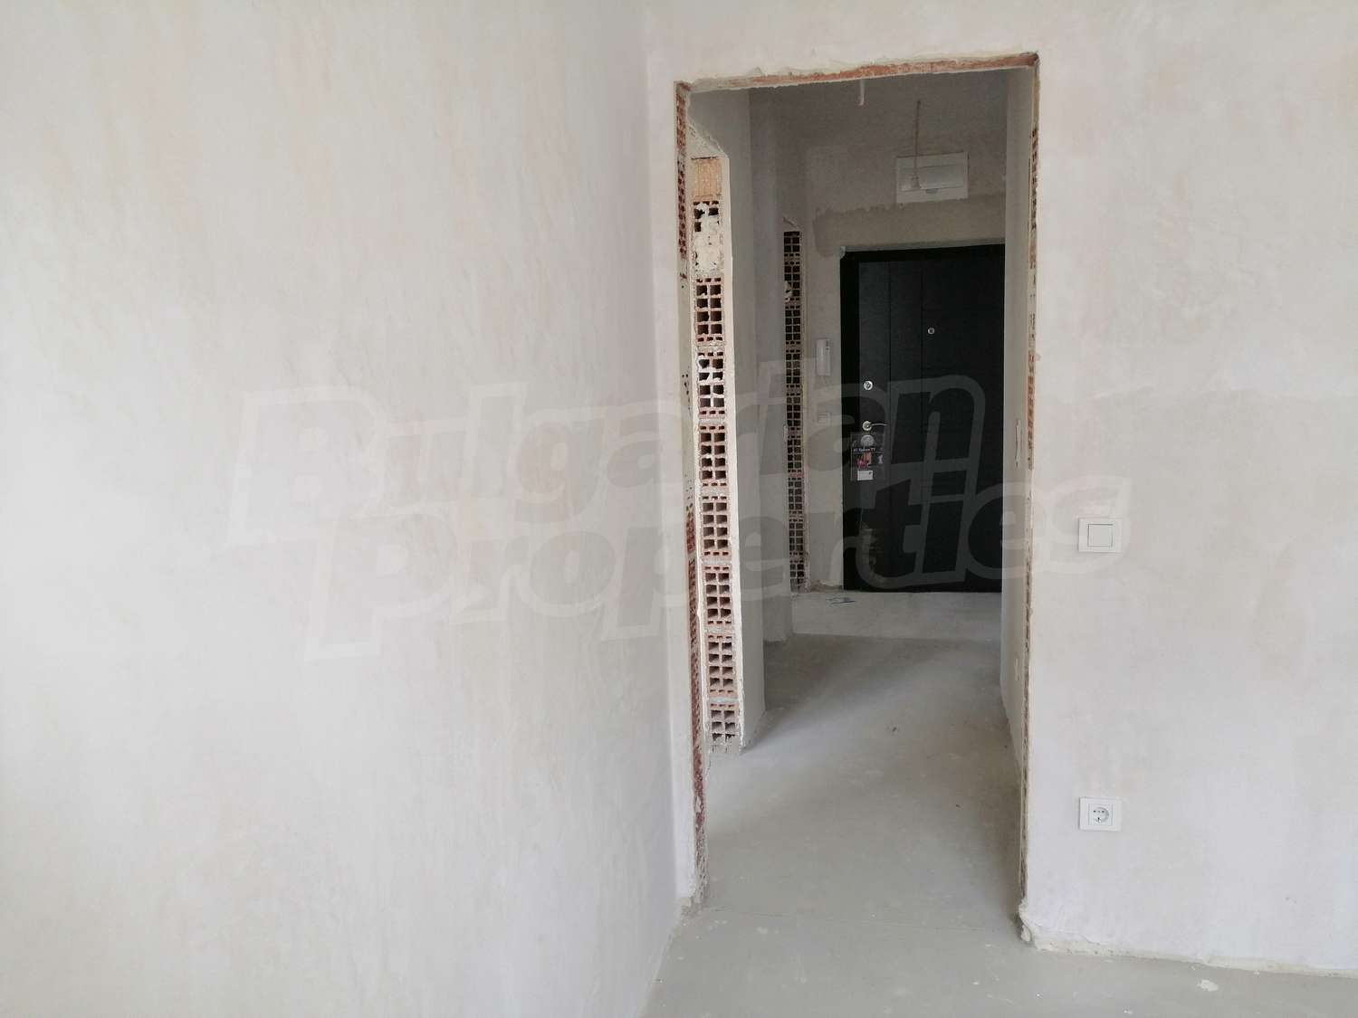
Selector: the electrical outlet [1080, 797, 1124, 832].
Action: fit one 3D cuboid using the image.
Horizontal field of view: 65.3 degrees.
[{"bbox_3d":[0.981,0.715,2.463,0.091,0.079,0.012,0,8,14],"label":"electrical outlet"}]

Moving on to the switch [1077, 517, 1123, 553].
[{"bbox_3d":[0.957,0.060,2.406,0.093,0.079,0.012,0,8,12],"label":"switch"}]

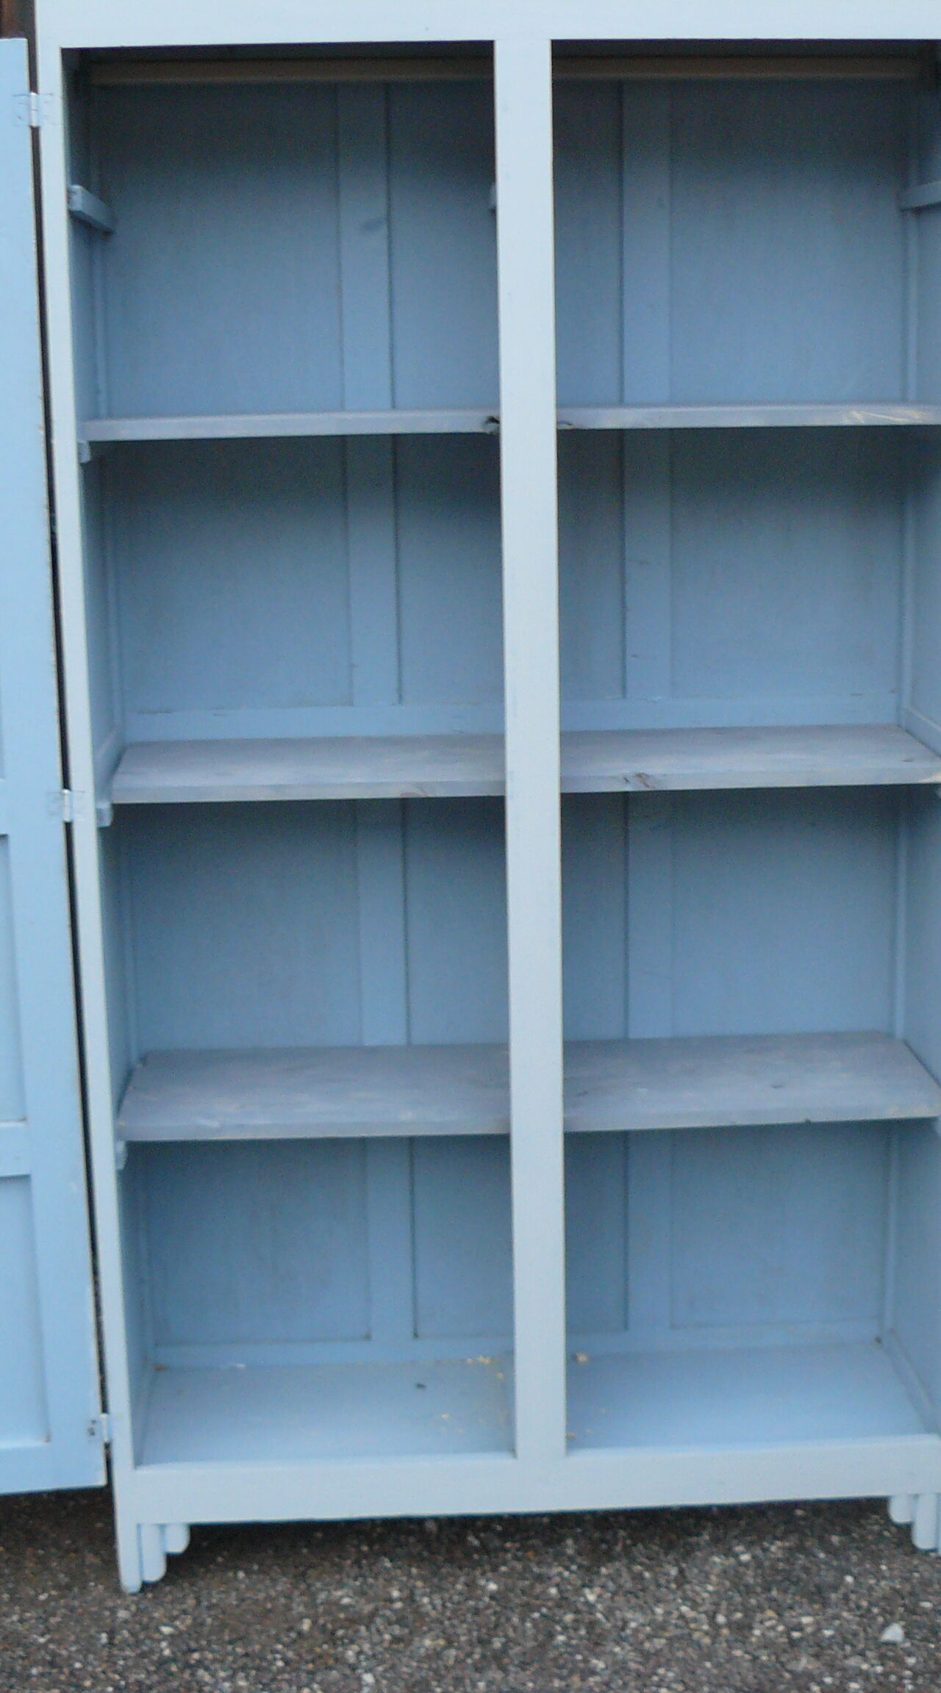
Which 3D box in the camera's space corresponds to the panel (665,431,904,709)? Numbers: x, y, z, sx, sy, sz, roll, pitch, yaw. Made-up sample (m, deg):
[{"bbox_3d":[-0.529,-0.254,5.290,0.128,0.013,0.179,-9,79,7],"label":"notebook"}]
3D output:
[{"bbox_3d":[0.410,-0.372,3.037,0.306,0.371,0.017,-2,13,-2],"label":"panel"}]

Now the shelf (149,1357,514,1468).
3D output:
[{"bbox_3d":[-0.180,0.753,3.107,0.493,0.022,0.293,-2,13,-2],"label":"shelf"}]

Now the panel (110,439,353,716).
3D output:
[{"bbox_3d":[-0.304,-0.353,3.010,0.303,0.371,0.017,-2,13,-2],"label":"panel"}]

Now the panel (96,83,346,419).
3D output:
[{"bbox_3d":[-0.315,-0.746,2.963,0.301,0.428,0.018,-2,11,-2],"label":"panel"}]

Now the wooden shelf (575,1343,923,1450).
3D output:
[{"bbox_3d":[0.341,0.739,3.127,0.485,0.022,0.293,-2,13,-2],"label":"wooden shelf"}]

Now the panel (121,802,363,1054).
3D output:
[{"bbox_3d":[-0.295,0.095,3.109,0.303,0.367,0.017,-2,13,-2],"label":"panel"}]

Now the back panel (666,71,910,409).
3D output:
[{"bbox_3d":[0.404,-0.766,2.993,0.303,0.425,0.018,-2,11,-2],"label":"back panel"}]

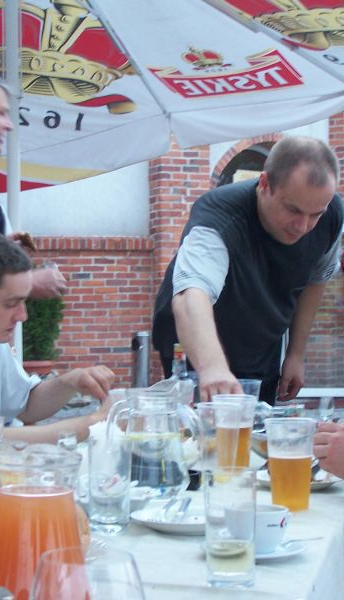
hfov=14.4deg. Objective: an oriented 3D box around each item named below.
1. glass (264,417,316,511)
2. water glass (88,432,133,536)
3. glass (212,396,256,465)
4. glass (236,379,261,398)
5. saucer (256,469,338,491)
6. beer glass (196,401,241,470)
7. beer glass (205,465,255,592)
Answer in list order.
[{"bbox_3d":[0.196,0.270,2.254,0.086,0.142,0.086,0,2,0],"label":"glass"},{"bbox_3d":[-0.093,0.279,2.062,0.066,0.140,0.066,0,2,0],"label":"water glass"},{"bbox_3d":[0.118,0.258,2.617,0.087,0.142,0.087,0,2,0],"label":"glass"},{"bbox_3d":[0.151,0.246,2.936,0.086,0.142,0.086,0,2,0],"label":"glass"},{"bbox_3d":[0.224,0.323,2.448,0.152,0.022,0.152,0,2,0],"label":"saucer"},{"bbox_3d":[0.086,0.262,2.495,0.085,0.142,0.085,0,2,0],"label":"beer glass"},{"bbox_3d":[0.074,0.288,1.733,0.066,0.143,0.066,0,2,0],"label":"beer glass"}]

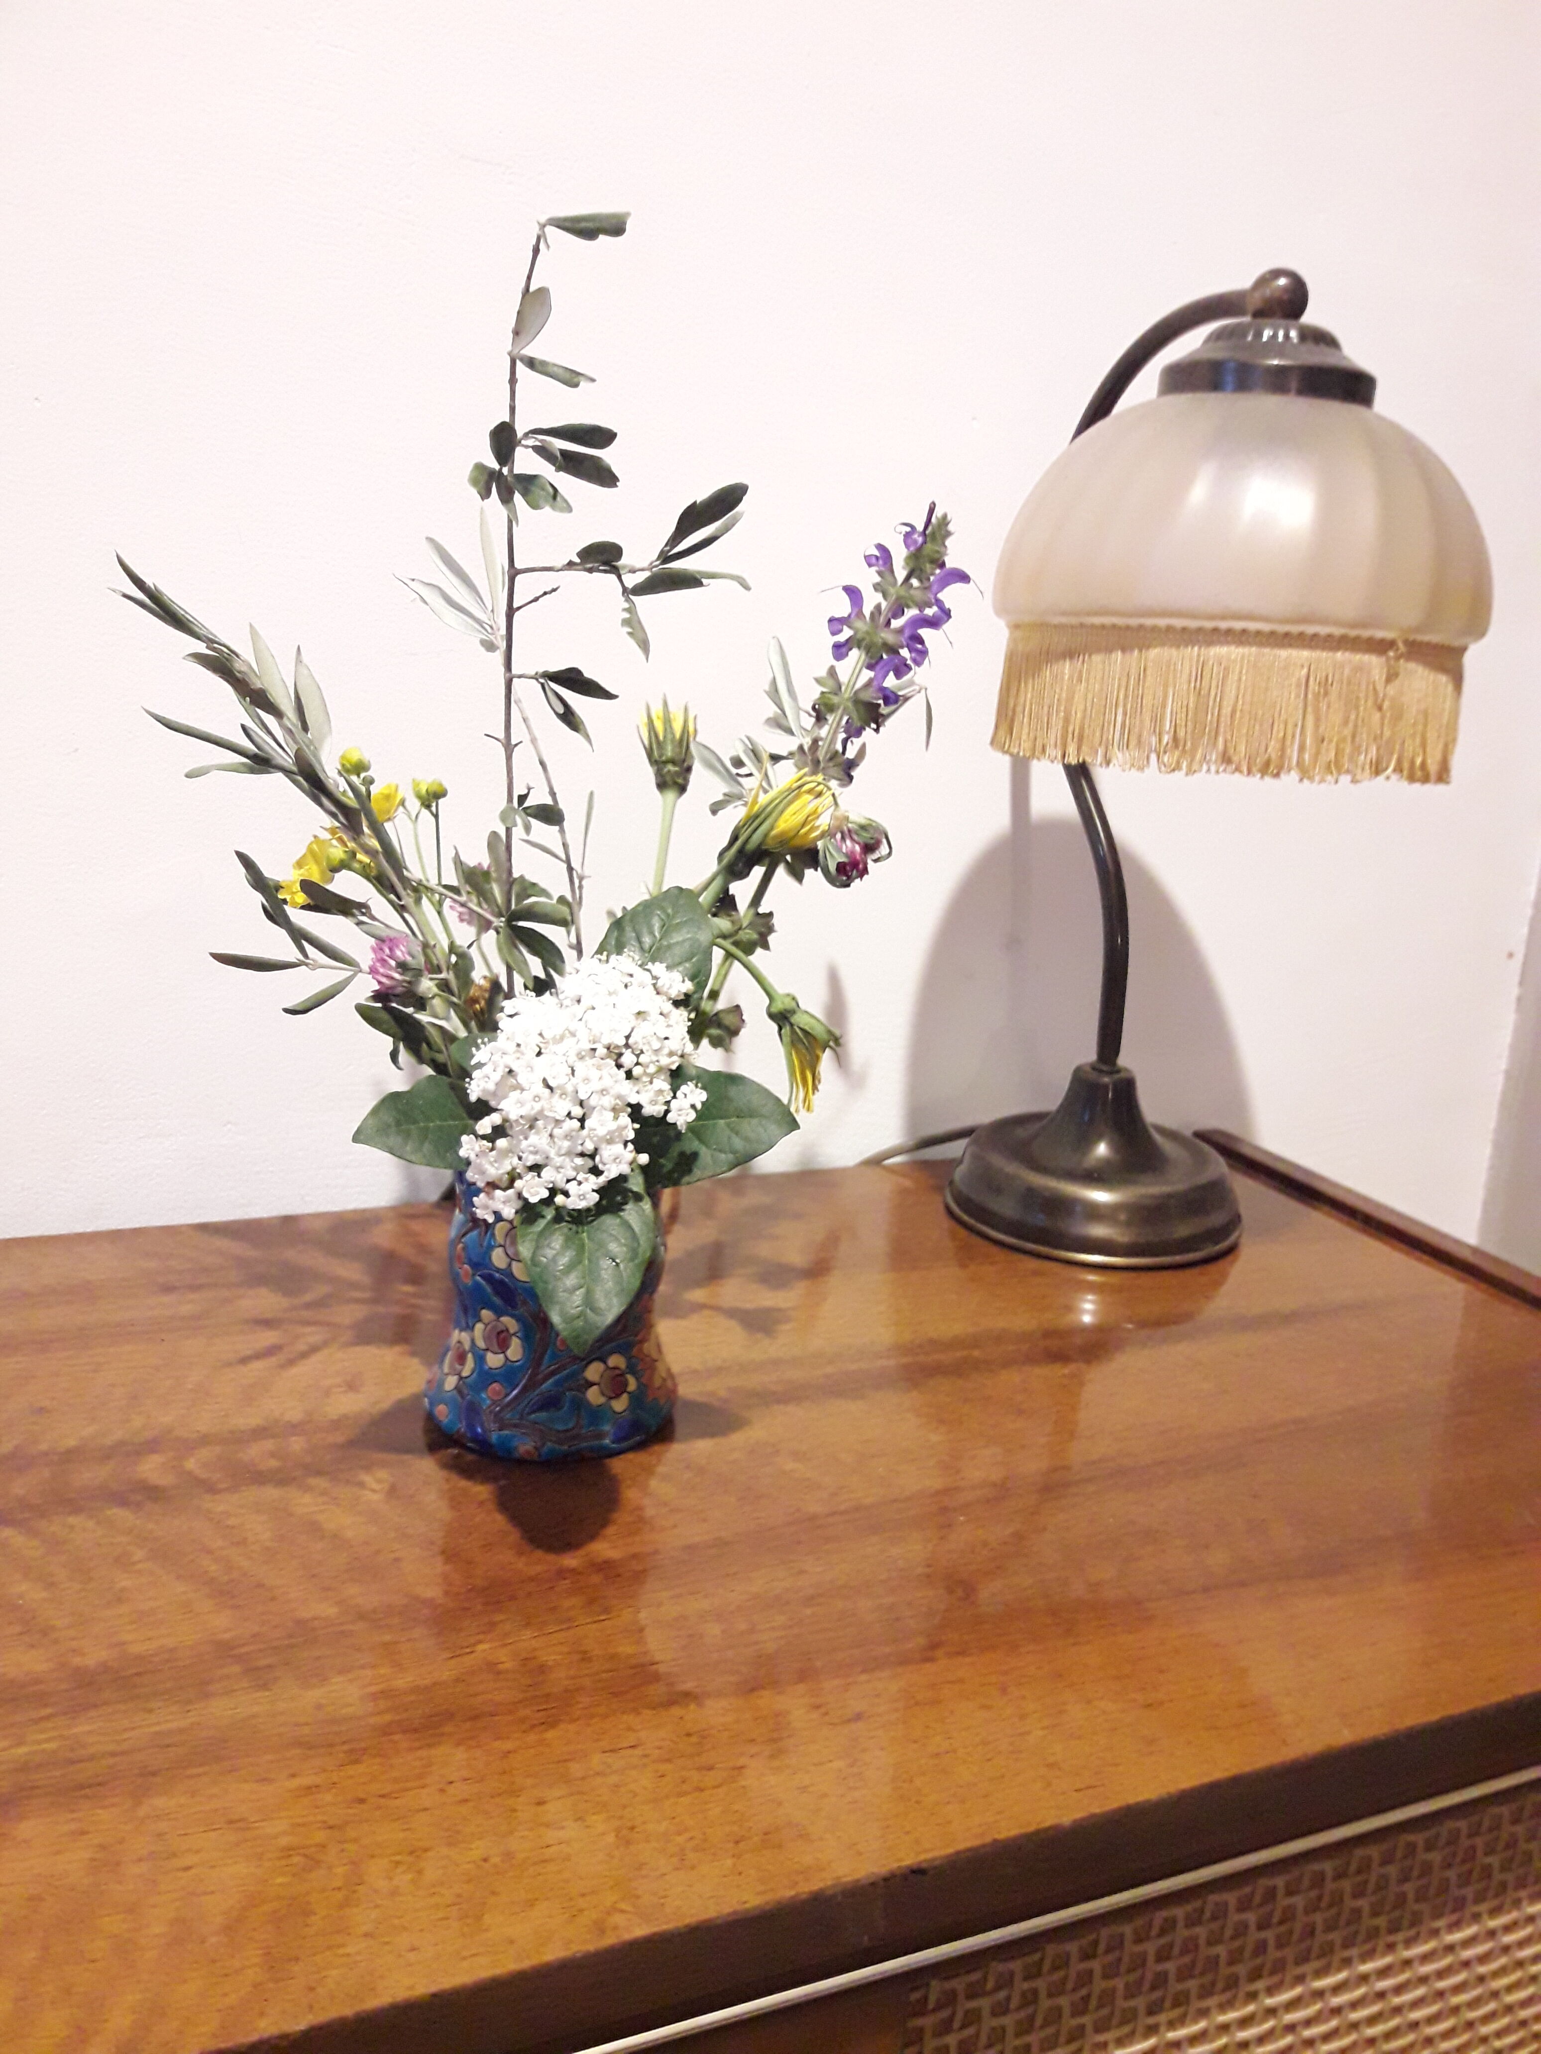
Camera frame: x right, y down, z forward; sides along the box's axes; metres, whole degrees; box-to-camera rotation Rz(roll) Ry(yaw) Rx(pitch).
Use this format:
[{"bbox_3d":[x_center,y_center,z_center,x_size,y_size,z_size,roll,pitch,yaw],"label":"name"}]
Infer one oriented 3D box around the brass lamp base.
[{"bbox_3d":[0.150,0.053,0.762,0.135,0.075,0.135,3,14,-1],"label":"brass lamp base"}]

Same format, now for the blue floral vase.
[{"bbox_3d":[-0.071,0.083,0.547,0.083,0.094,0.083,-3,15,-23],"label":"blue floral vase"}]

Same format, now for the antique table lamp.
[{"bbox_3d":[0.177,-0.098,0.692,0.192,0.405,0.220,-4,16,-29],"label":"antique table lamp"}]

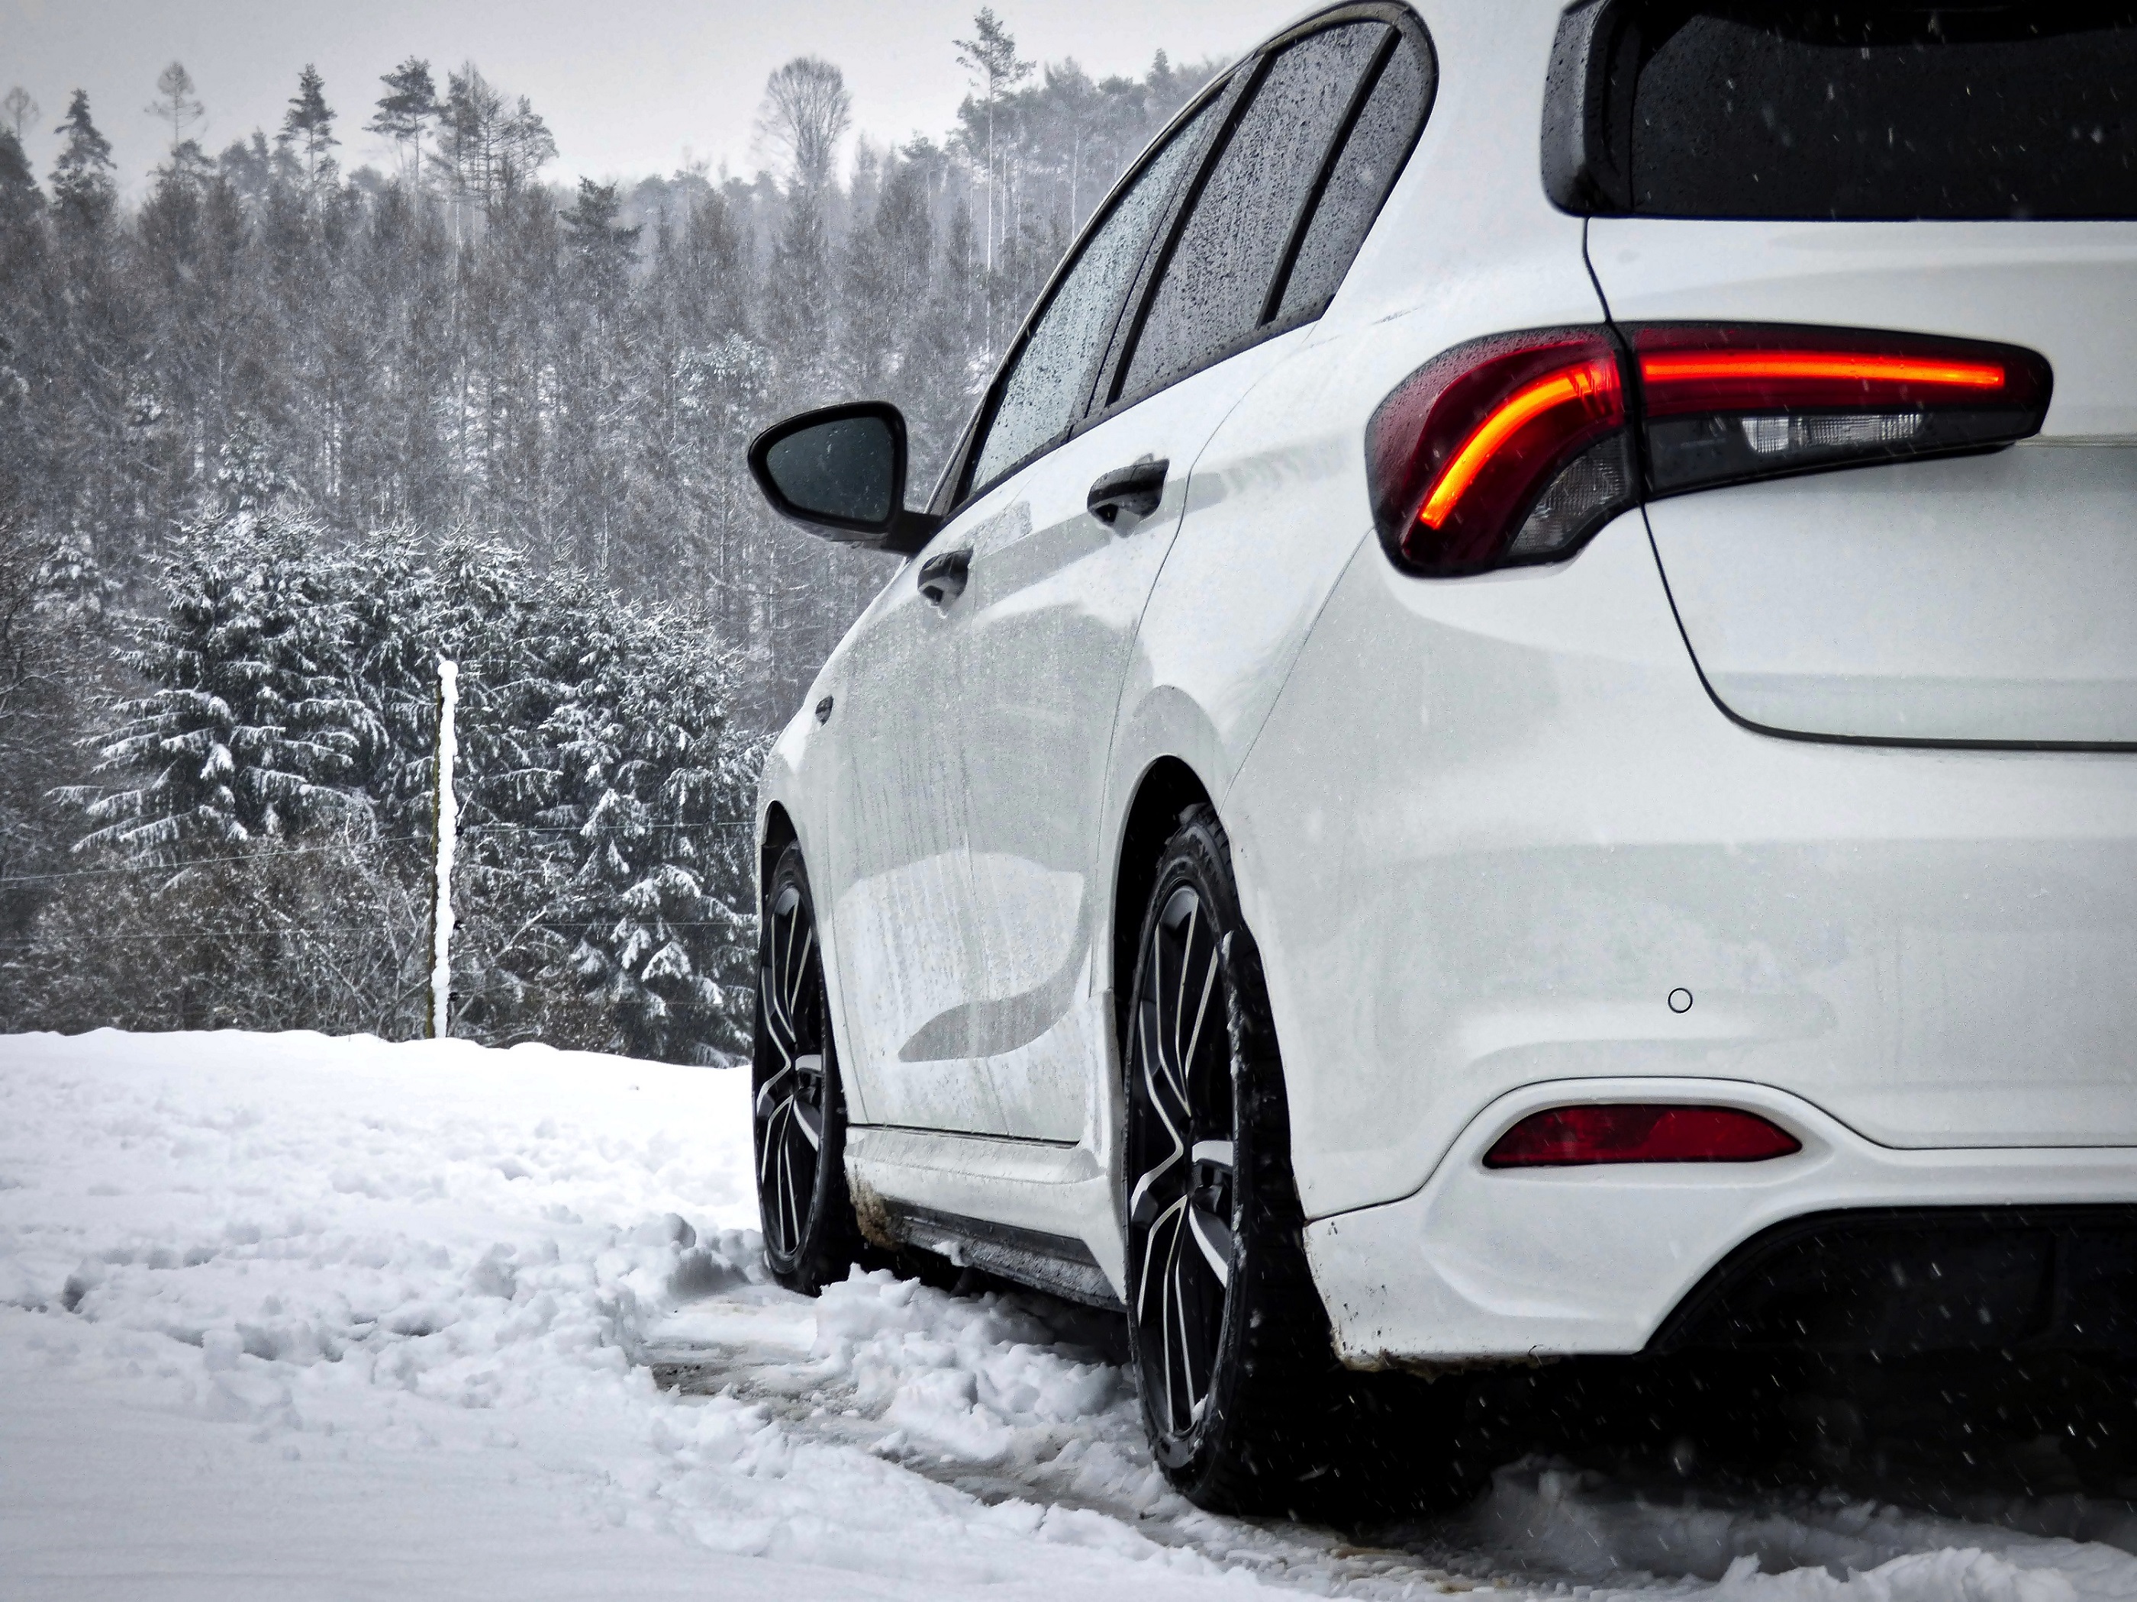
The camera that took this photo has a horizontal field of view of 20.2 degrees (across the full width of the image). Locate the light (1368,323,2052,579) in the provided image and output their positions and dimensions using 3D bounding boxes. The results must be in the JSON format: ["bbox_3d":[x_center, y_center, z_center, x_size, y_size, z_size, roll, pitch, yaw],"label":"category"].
[{"bbox_3d":[0.500,-0.275,4.756,0.500,0.191,0.280,0,-1,-10],"label":"light"}]

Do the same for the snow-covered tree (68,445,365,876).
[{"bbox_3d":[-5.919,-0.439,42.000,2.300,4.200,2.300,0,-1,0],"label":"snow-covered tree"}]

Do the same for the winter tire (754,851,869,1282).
[{"bbox_3d":[-0.251,0.357,7.874,0.225,0.637,0.637,0,-1,-10],"label":"winter tire"}]

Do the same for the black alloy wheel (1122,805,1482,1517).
[{"bbox_3d":[0.213,0.316,5.270,0.225,0.637,0.637,0,-1,-10],"label":"black alloy wheel"}]

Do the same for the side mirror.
[{"bbox_3d":[-0.268,-0.383,7.151,0.235,0.180,0.160,0,-1,-10],"label":"side mirror"}]

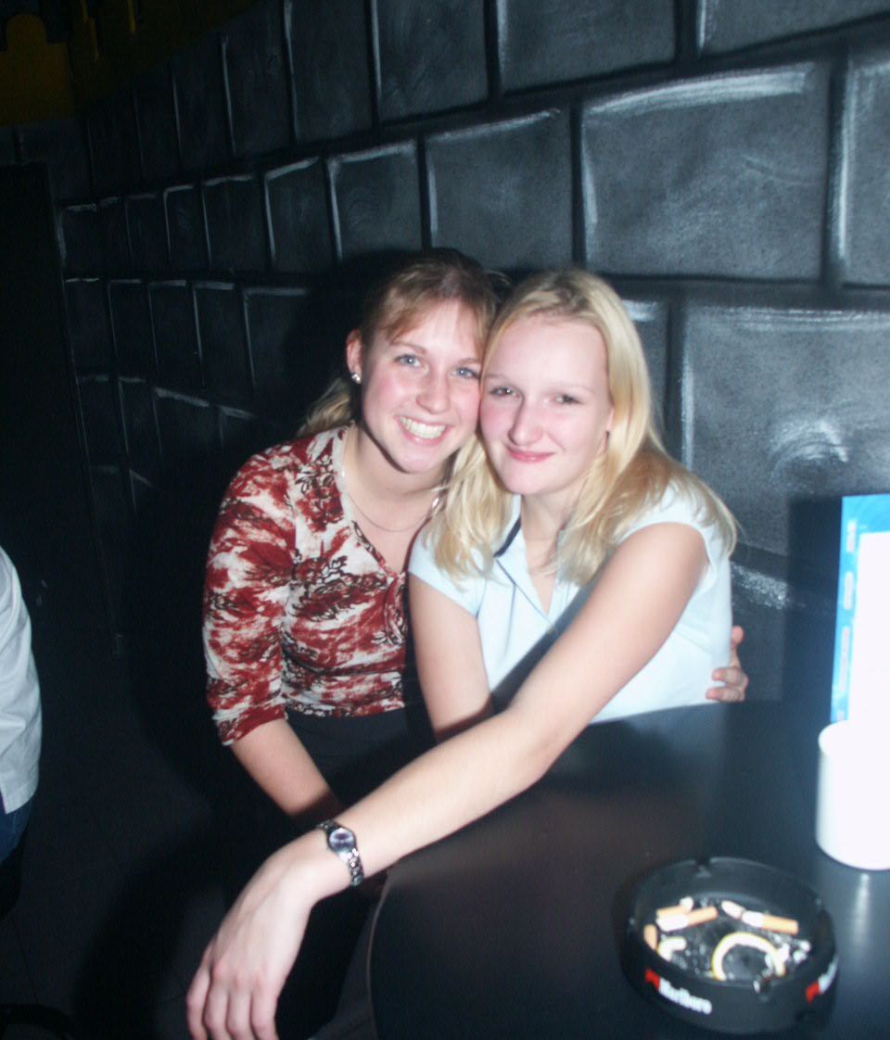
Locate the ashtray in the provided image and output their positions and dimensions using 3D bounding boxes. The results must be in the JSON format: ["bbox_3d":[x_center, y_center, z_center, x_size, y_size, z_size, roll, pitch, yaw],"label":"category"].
[{"bbox_3d":[0.200,0.293,0.682,0.147,0.033,0.147,-3,16,1],"label":"ashtray"}]

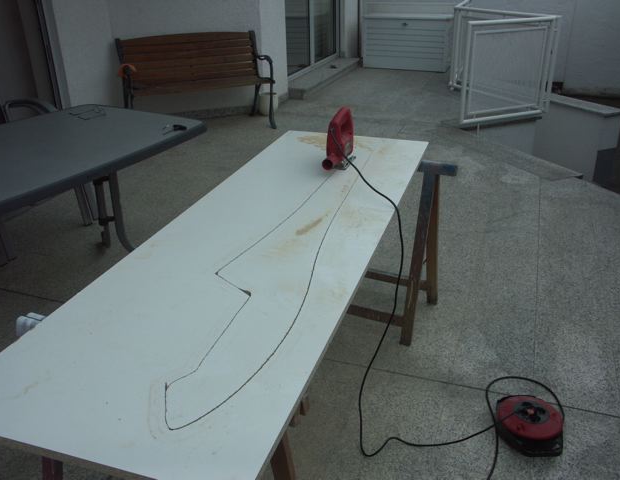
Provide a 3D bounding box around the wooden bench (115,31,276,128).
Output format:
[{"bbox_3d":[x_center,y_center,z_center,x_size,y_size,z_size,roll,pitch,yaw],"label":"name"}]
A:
[{"bbox_3d":[-0.982,-1.372,5.246,1.240,0.795,0.570,-12,28,-21],"label":"wooden bench"}]

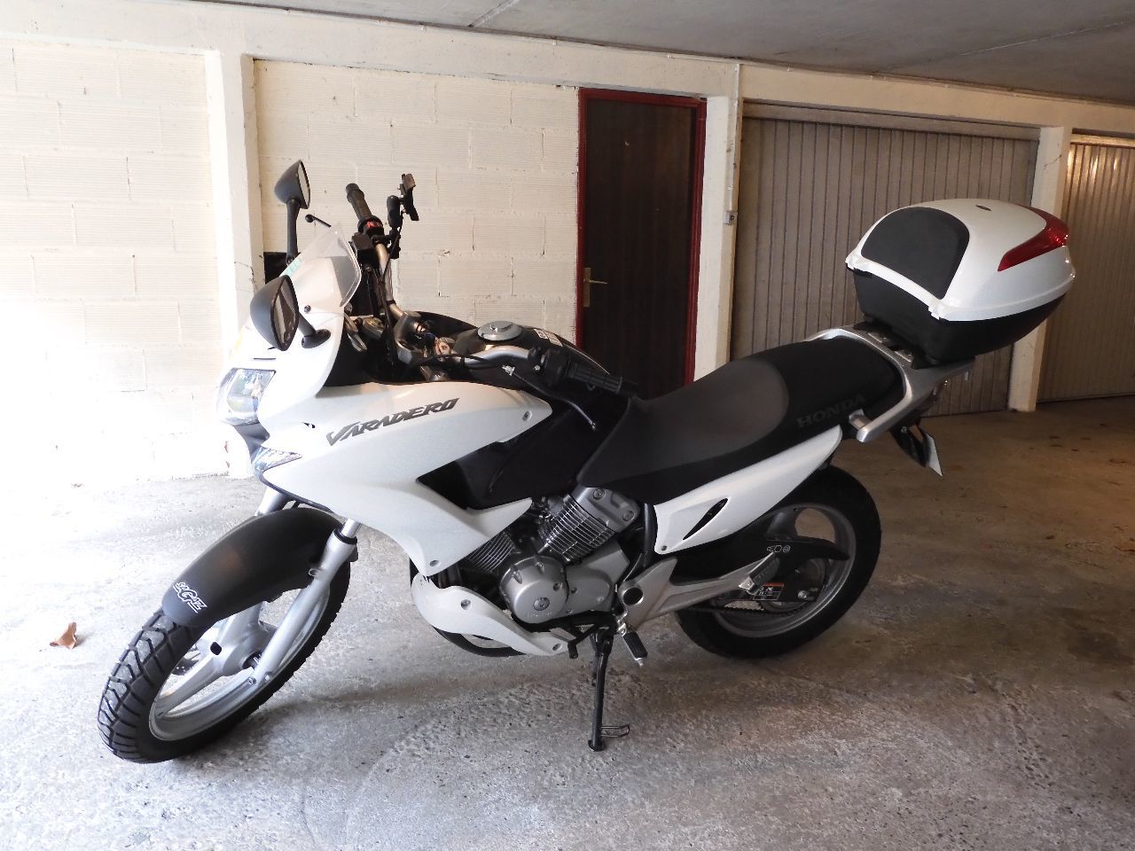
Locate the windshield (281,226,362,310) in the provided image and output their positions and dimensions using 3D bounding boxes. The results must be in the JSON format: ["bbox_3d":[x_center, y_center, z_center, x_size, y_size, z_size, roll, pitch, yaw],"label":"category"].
[{"bbox_3d":[-0.491,-0.297,1.753,0.160,0.155,0.300,-3,29,-21],"label":"windshield"}]

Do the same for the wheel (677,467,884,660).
[{"bbox_3d":[0.595,0.395,2.596,0.635,0.635,0.130,-3,29,-21],"label":"wheel"}]

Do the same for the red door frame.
[{"bbox_3d":[0.413,-0.891,5.435,0.811,2.025,0.100,-4,12,-23],"label":"red door frame"}]

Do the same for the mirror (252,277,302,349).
[{"bbox_3d":[-0.448,-0.174,1.413,0.080,0.115,0.135,7,27,-2],"label":"mirror"}]

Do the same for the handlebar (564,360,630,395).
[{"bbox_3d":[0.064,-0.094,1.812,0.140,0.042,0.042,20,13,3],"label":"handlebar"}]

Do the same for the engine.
[{"bbox_3d":[-0.076,0.261,2.242,0.450,0.340,0.320,-3,29,-21],"label":"engine"}]

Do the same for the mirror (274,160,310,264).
[{"bbox_3d":[-0.599,-0.467,1.997,0.090,0.220,0.190,-1,11,-9],"label":"mirror"}]

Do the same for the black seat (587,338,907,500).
[{"bbox_3d":[0.381,-0.037,2.262,0.850,0.320,0.300,-3,29,-21],"label":"black seat"}]

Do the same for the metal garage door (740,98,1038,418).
[{"bbox_3d":[2.183,-1.032,6.258,2.501,2.040,0.070,-4,12,-23],"label":"metal garage door"}]

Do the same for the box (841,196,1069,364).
[{"bbox_3d":[0.998,-0.385,2.320,0.440,0.350,0.430,-3,29,-21],"label":"box"}]

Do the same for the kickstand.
[{"bbox_3d":[0.113,0.644,2.266,0.100,0.300,0.060,14,-20,-16],"label":"kickstand"}]

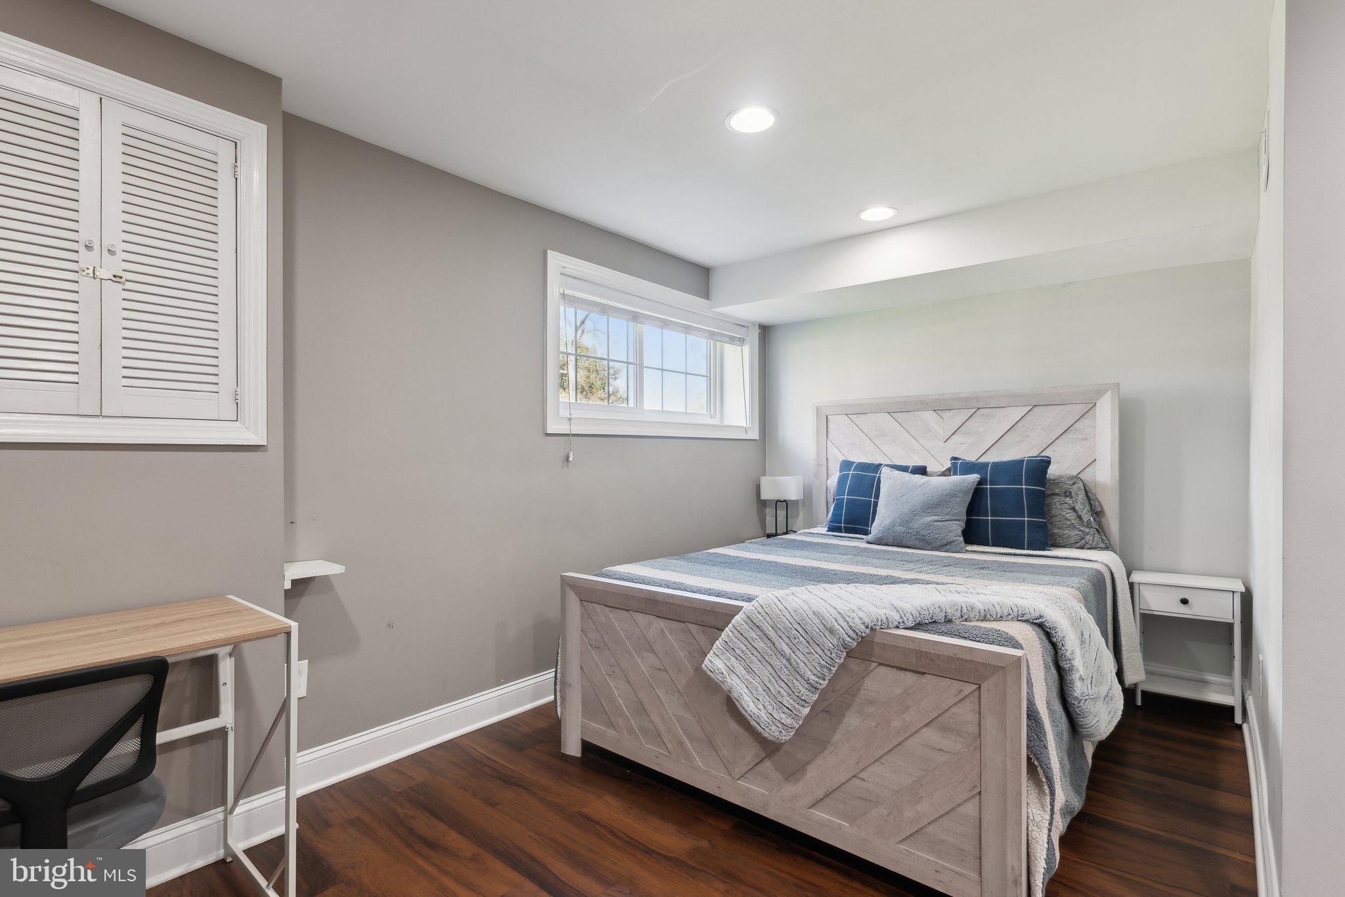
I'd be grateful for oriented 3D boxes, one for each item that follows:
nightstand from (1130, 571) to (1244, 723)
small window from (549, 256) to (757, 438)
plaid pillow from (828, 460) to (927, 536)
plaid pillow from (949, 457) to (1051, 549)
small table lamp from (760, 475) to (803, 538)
[{"bbox_3d":[2.243,0.850,2.622,0.370,0.534,0.310,-1,-1,38],"label":"nightstand"},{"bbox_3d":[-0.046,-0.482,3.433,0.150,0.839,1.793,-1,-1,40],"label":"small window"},{"bbox_3d":[1.075,0.272,3.163,0.440,0.430,0.150,0,-23,34],"label":"plaid pillow"},{"bbox_3d":[1.507,0.251,2.750,0.430,0.430,0.150,0,-14,20],"label":"plaid pillow"},{"bbox_3d":[0.704,0.392,3.896,0.260,0.415,0.190,0,-1,30],"label":"small table lamp"}]

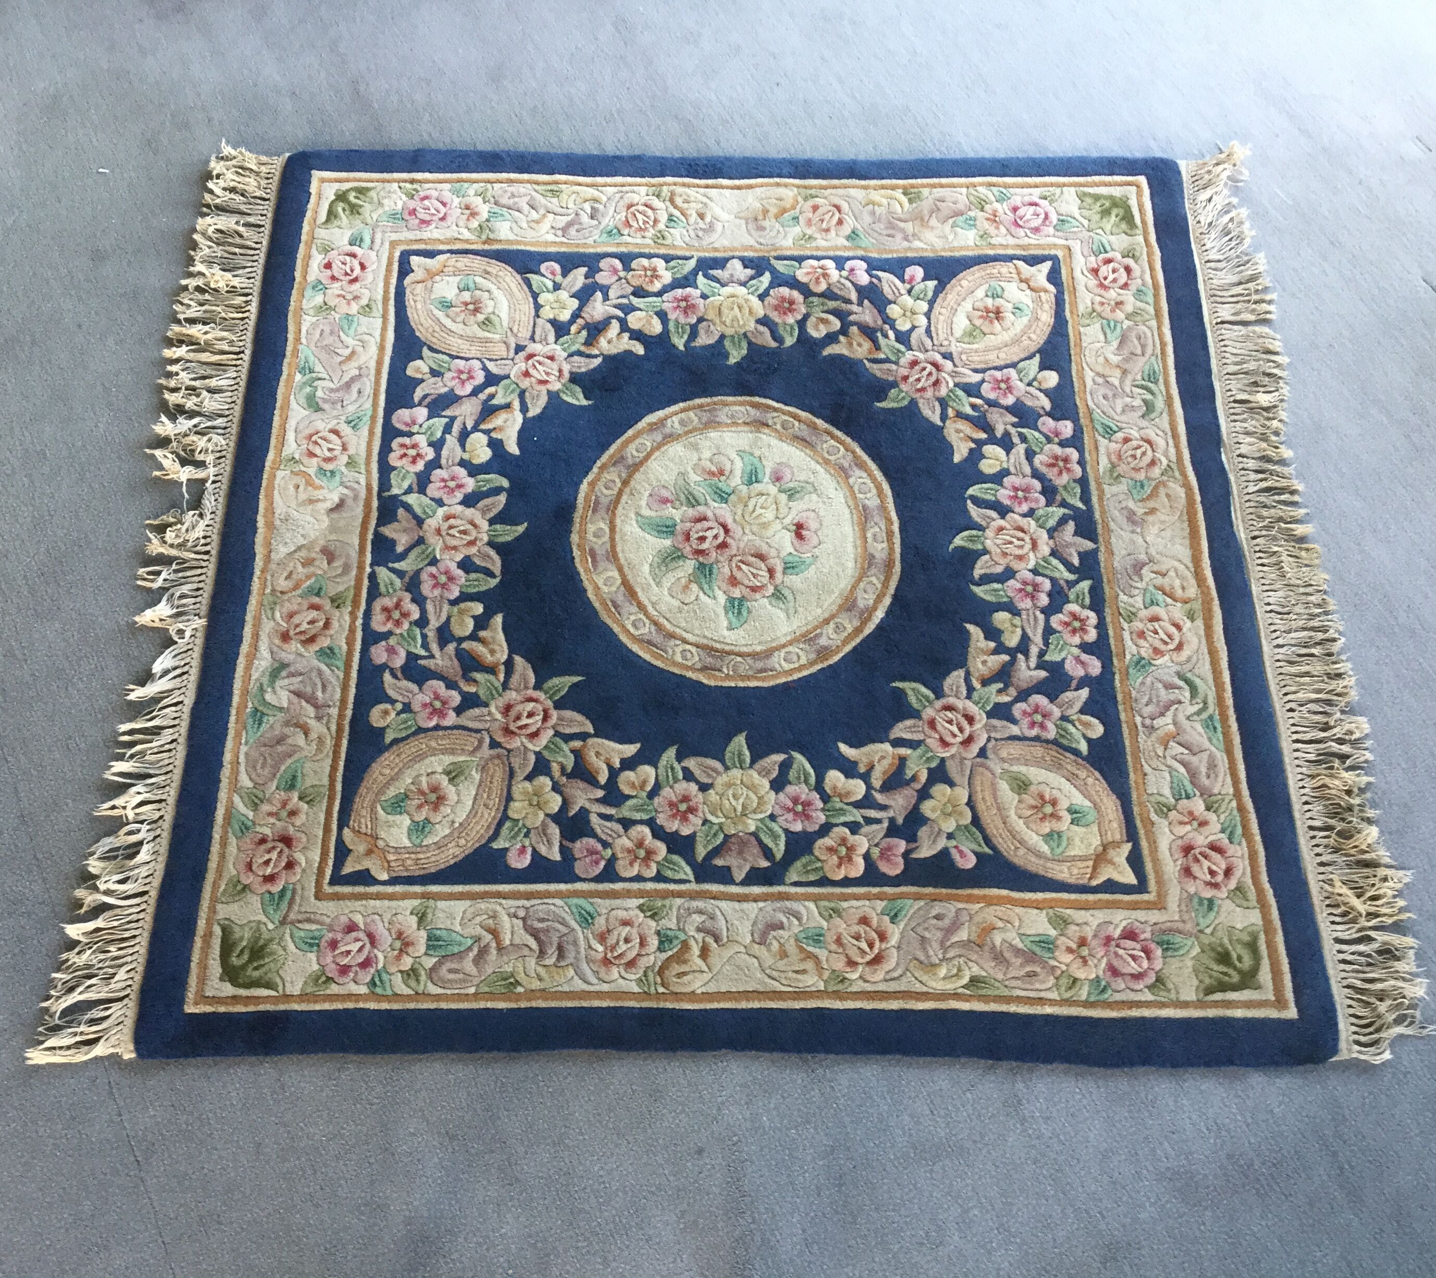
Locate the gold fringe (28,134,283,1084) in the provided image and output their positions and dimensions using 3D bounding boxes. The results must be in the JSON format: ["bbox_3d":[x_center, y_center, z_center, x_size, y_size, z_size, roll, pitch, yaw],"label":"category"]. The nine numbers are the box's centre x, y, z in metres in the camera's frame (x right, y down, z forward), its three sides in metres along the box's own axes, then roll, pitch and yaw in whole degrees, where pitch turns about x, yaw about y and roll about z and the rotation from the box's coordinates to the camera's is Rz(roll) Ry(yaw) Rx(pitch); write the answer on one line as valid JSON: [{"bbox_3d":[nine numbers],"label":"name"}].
[{"bbox_3d":[-0.638,-0.128,1.791,0.110,0.025,1.223,0,63,-1],"label":"gold fringe"}]

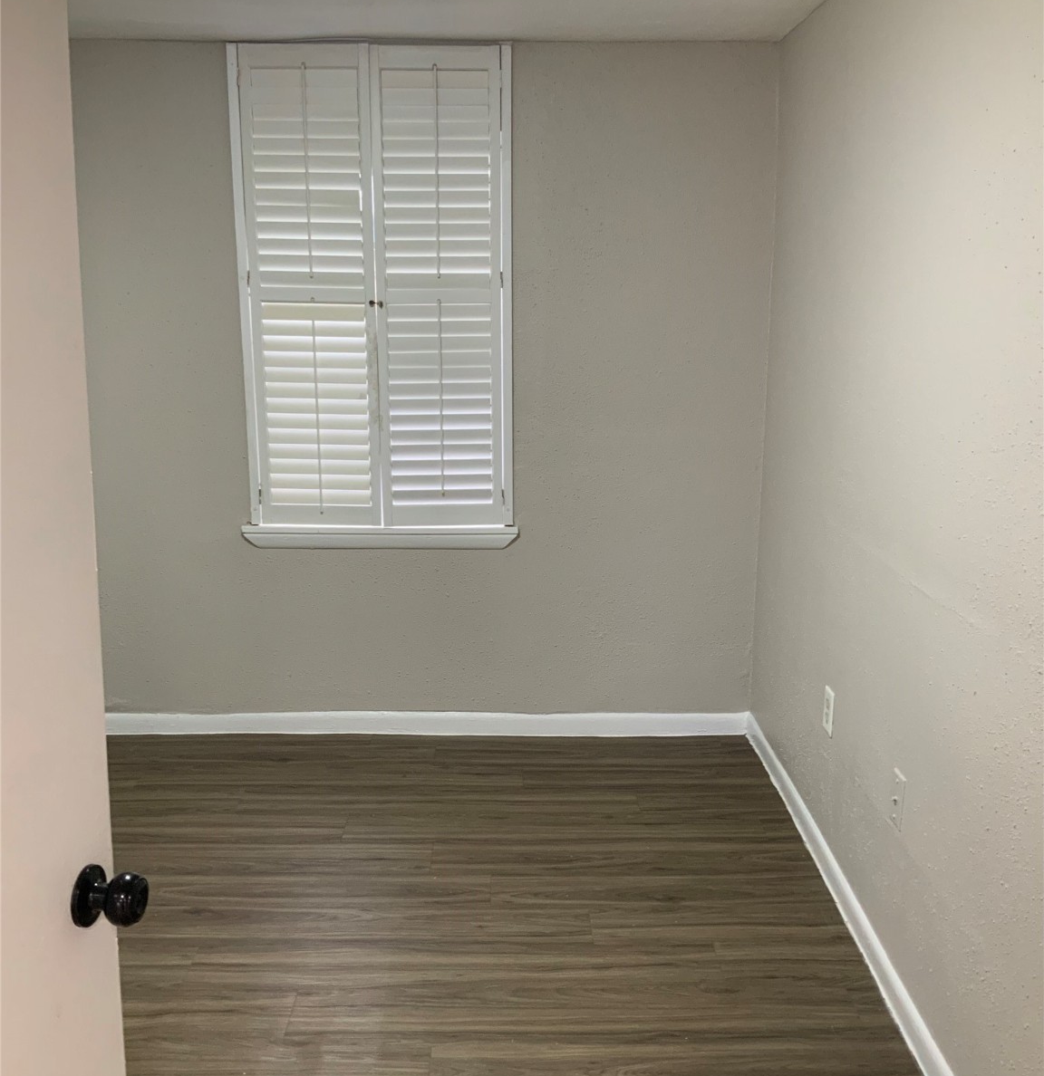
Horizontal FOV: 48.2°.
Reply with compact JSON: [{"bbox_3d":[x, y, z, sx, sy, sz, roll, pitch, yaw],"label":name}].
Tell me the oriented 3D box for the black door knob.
[{"bbox_3d":[-0.436,0.386,1.251,0.064,0.066,0.066,2,12,8],"label":"black door knob"}]

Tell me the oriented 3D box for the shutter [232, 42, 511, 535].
[{"bbox_3d":[-0.474,-0.795,3.793,0.875,1.535,0.050,0,12,-1],"label":"shutter"}]

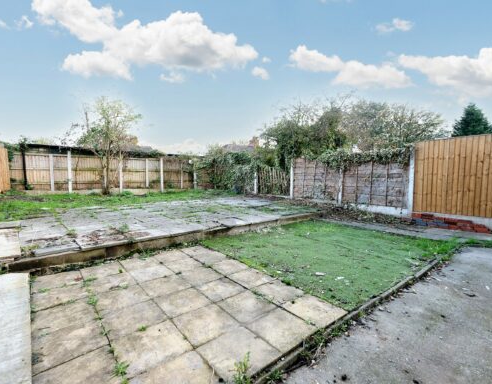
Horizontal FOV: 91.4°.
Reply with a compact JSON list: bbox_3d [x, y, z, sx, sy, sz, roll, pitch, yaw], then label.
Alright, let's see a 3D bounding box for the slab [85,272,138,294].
[{"bbox_3d":[-1.561,1.066,2.777,0.443,0.042,0.443,-2,5,-40],"label":"slab"}]

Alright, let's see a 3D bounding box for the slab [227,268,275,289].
[{"bbox_3d":[0.047,1.083,2.952,0.443,0.042,0.443,-2,5,-40],"label":"slab"}]

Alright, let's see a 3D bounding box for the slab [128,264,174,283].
[{"bbox_3d":[-1.146,1.002,2.906,0.412,0.045,0.450,-2,4,-39],"label":"slab"}]

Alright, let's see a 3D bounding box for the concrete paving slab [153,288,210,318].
[{"bbox_3d":[-0.591,1.041,2.241,0.404,0.045,0.404,-2,4,-39],"label":"concrete paving slab"}]

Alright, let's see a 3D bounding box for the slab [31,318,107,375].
[{"bbox_3d":[-1.233,1.070,1.683,0.399,0.045,0.441,-2,4,-39],"label":"slab"}]

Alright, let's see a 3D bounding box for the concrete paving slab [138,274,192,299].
[{"bbox_3d":[-0.911,1.081,2.721,0.443,0.042,0.443,-2,5,-40],"label":"concrete paving slab"}]

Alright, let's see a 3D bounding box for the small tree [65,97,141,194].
[{"bbox_3d":[-6.018,-1.946,10.100,2.900,4.096,2.800,1,3,0],"label":"small tree"}]

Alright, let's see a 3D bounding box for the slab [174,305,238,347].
[{"bbox_3d":[-0.339,1.132,2.047,0.443,0.042,0.443,-2,5,-40],"label":"slab"}]

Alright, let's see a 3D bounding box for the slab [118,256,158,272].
[{"bbox_3d":[-1.432,0.982,3.253,0.412,0.045,0.433,-2,4,-39],"label":"slab"}]

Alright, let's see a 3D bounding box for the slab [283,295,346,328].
[{"bbox_3d":[0.582,1.052,2.112,0.387,0.045,0.416,-2,4,-39],"label":"slab"}]

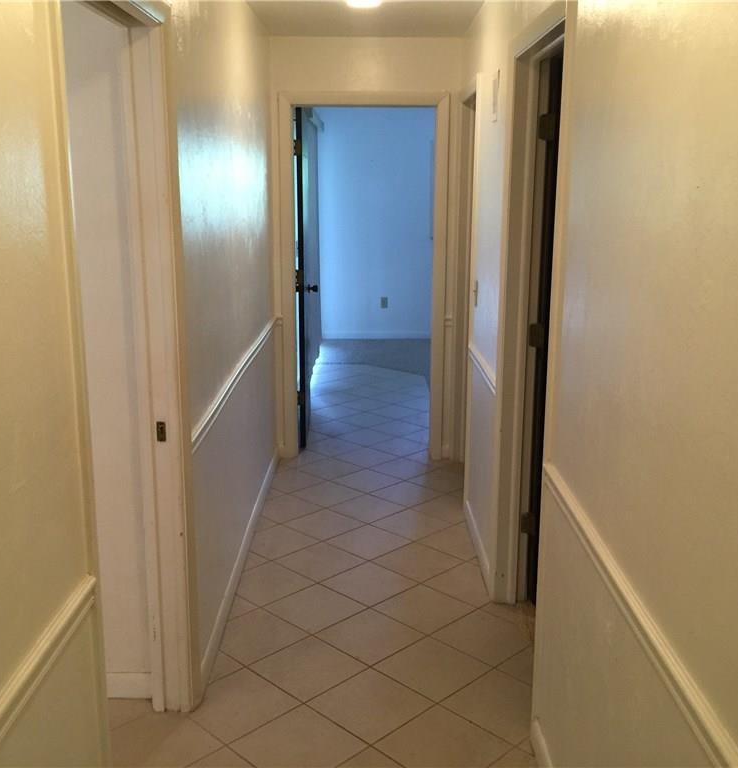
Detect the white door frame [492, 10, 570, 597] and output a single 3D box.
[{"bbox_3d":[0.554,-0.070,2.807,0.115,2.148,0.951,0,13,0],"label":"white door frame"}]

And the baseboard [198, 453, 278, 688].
[{"bbox_3d":[-0.553,0.697,4.045,0.014,0.088,2.485,0,13,0],"label":"baseboard"}]

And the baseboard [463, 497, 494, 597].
[{"bbox_3d":[0.498,0.732,3.906,0.014,0.088,0.861,0,13,0],"label":"baseboard"}]

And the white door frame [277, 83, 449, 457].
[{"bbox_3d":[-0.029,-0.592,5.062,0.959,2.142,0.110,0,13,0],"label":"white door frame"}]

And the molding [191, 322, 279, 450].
[{"bbox_3d":[-0.547,-0.092,3.870,0.022,0.062,2.468,0,13,0],"label":"molding"}]

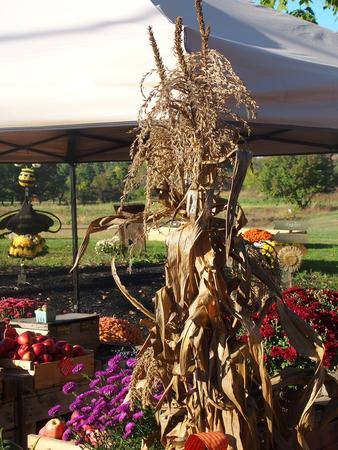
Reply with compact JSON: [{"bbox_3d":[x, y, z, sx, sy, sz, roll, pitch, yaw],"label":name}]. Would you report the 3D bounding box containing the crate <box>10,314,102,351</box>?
[{"bbox_3d":[-0.725,0.748,5.689,0.303,0.290,0.523,-1,0,31],"label":"crate"}]

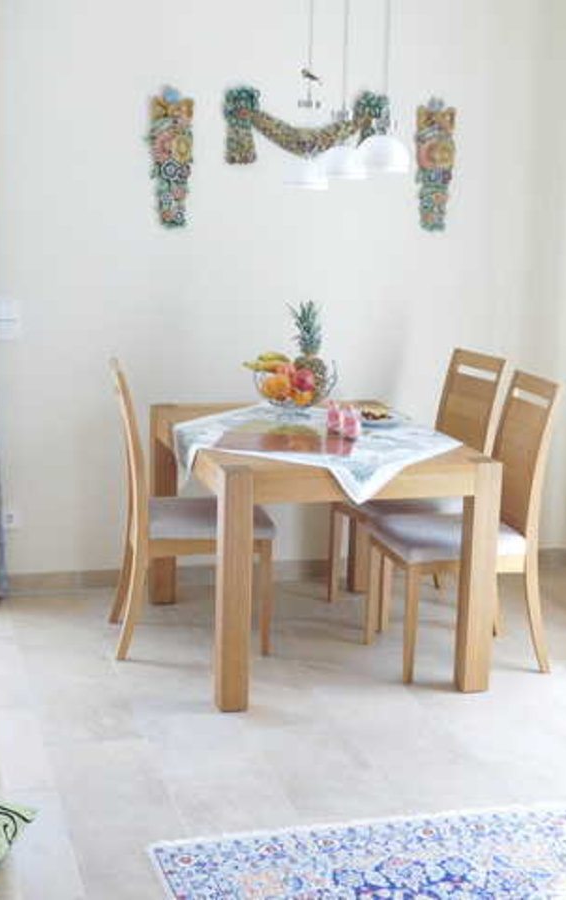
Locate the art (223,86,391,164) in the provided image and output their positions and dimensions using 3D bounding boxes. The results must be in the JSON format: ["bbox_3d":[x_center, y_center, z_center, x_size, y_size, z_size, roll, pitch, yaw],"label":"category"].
[{"bbox_3d":[0.097,-1.242,5.369,0.680,0.295,0.040,-1,12,-16],"label":"art"}]

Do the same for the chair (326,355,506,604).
[{"bbox_3d":[0.520,0.132,5.297,0.540,0.990,0.425,-4,13,-27],"label":"chair"}]

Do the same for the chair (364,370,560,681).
[{"bbox_3d":[0.613,0.240,4.766,0.540,0.990,0.425,-1,12,-16],"label":"chair"}]

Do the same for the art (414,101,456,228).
[{"bbox_3d":[0.608,-1.137,5.535,0.170,0.525,0.040,-1,12,-16],"label":"art"}]

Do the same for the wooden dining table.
[{"bbox_3d":[0.089,0.309,4.911,0.908,0.765,1.184,-1,12,-16],"label":"wooden dining table"}]

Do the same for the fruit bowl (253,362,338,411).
[{"bbox_3d":[0.047,-0.227,5.231,0.310,0.160,0.310,2,11,0],"label":"fruit bowl"}]

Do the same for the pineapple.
[{"bbox_3d":[0.098,-0.375,5.248,0.140,0.380,0.140,2,11,0],"label":"pineapple"}]

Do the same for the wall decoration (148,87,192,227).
[{"bbox_3d":[-0.420,-1.108,5.251,0.170,0.525,0.040,-1,12,-16],"label":"wall decoration"}]

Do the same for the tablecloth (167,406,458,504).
[{"bbox_3d":[0.090,0.013,4.848,0.930,0.170,1.180,-1,12,-16],"label":"tablecloth"}]

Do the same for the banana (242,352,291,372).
[{"bbox_3d":[-0.058,-0.322,5.160,0.195,0.070,0.100,-1,12,-16],"label":"banana"}]

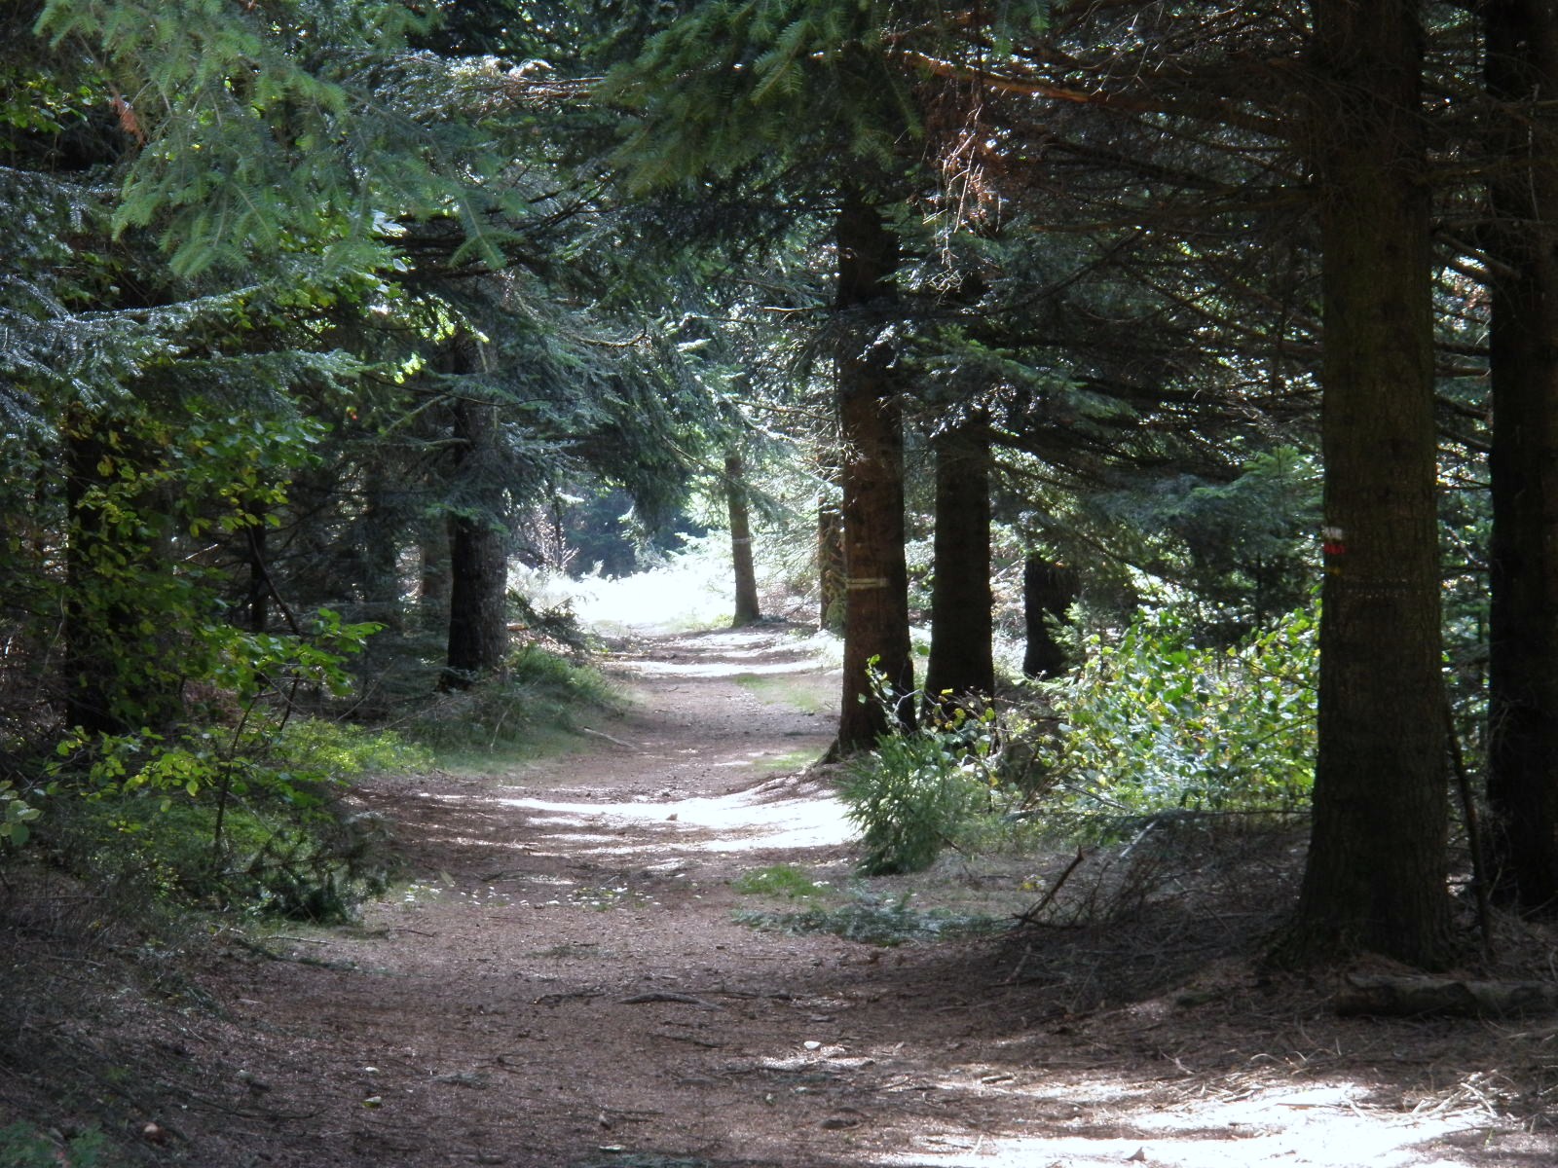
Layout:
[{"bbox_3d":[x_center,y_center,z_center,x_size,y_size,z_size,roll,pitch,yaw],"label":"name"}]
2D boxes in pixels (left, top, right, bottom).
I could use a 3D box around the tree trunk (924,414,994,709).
[{"bbox_3d":[1.527,-0.190,46.000,0.540,2.500,0.520,0,0,0],"label":"tree trunk"}]

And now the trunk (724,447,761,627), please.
[{"bbox_3d":[-0.550,-0.669,82.000,0.420,2.640,0.420,-5,0,0],"label":"trunk"}]

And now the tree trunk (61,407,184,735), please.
[{"bbox_3d":[-3.449,-0.067,28.500,0.590,1.720,0.560,0,0,0],"label":"tree trunk"}]

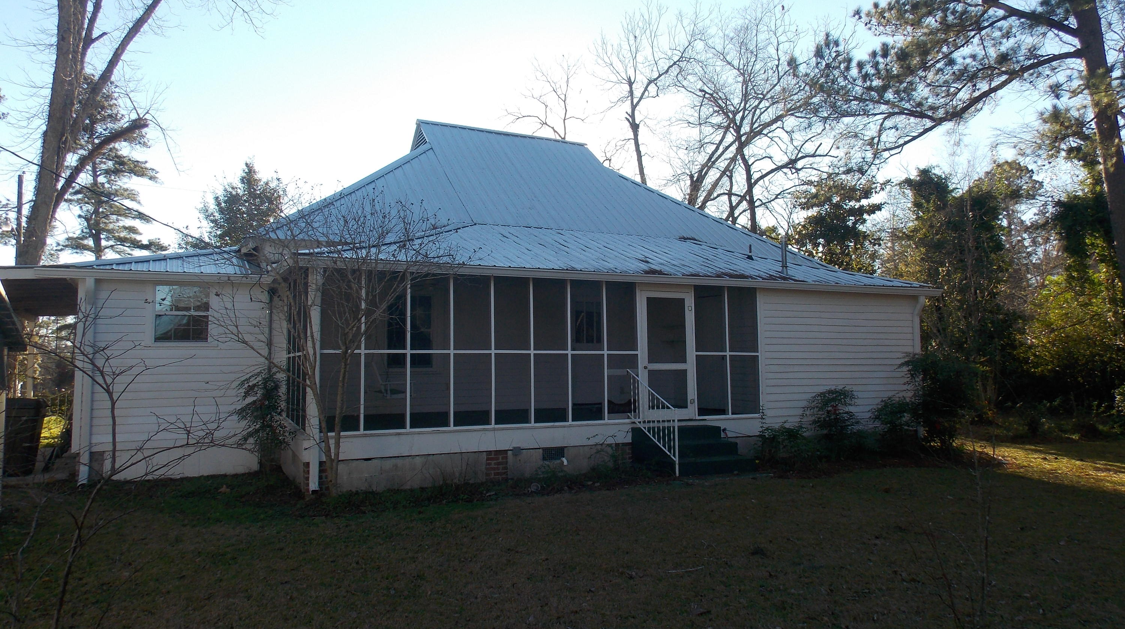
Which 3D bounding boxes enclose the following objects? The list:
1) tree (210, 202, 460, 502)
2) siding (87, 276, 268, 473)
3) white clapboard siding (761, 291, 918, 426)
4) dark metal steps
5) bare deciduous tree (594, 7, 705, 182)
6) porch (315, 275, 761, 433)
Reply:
[{"bbox_3d":[-2.744,0.414,9.467,2.960,3.789,2.500,-1,-4,0],"label":"tree"},{"bbox_3d":[-5.585,0.899,11.350,2.470,2.780,0.200,1,-4,-25],"label":"siding"},{"bbox_3d":[4.990,0.819,14.000,3.700,2.420,0.200,1,-4,-25],"label":"white clapboard siding"},{"bbox_3d":[1.946,2.042,11.705,1.370,0.640,1.250,1,-4,-25],"label":"dark metal steps"},{"bbox_3d":[3.809,-5.193,35.533,5.127,18.643,5.500,-1,-4,0],"label":"bare deciduous tree"},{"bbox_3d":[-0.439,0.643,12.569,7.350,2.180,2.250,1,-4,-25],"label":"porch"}]

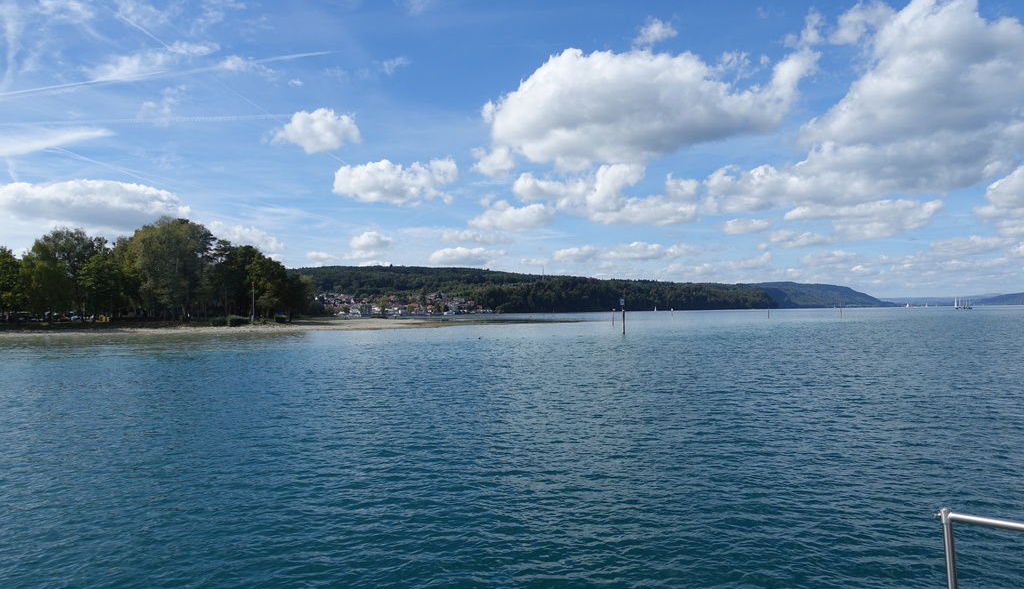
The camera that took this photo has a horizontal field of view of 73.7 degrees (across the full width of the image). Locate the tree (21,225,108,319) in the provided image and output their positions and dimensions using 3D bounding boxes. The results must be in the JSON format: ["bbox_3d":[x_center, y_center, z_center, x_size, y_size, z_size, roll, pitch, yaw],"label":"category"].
[{"bbox_3d":[-74.892,-3.340,114.000,12.200,15.800,11.800,0,-2,-33],"label":"tree"}]

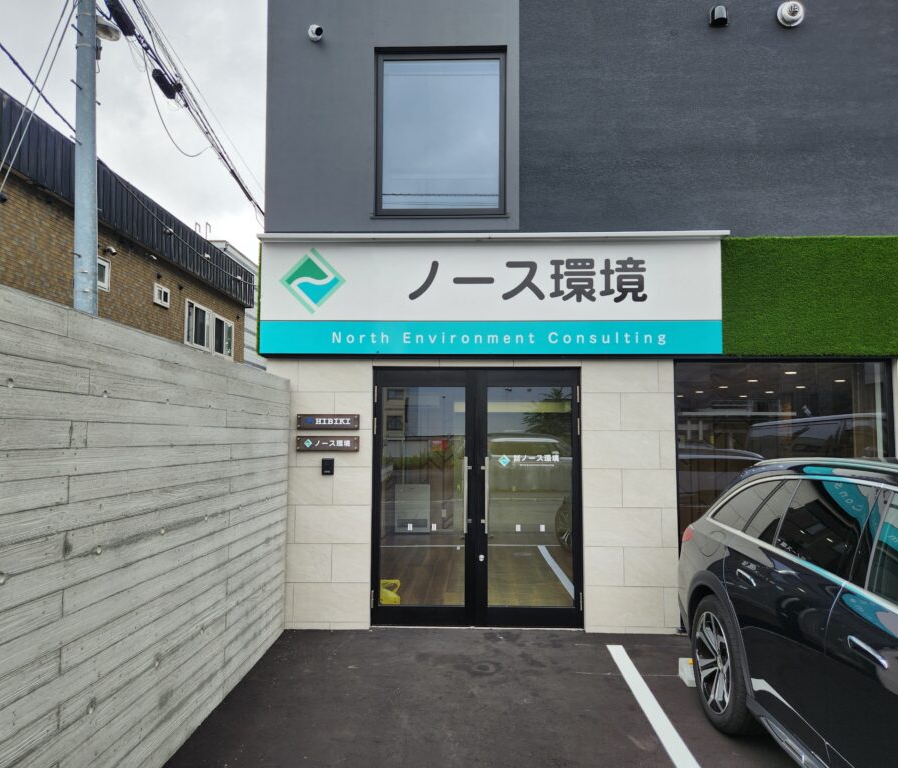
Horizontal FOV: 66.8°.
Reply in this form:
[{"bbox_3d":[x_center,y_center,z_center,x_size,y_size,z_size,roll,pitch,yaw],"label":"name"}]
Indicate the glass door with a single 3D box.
[{"bbox_3d":[0.210,0.884,5.434,1.674,2.033,0.100,0,-5,2],"label":"glass door"}]

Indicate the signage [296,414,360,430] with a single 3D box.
[{"bbox_3d":[-0.961,0.309,5.462,0.505,0.124,0.030,0,-5,2],"label":"signage"}]

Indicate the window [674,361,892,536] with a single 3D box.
[{"bbox_3d":[2.657,0.865,5.384,1.734,2.096,0.100,0,-5,2],"label":"window"}]

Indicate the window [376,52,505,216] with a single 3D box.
[{"bbox_3d":[-0.071,-2.041,5.589,1.069,1.391,0.100,0,-5,2],"label":"window"}]

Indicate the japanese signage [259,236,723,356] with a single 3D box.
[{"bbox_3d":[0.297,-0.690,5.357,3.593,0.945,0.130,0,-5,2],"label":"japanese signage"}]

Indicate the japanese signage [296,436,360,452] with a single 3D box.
[{"bbox_3d":[-0.963,0.482,5.447,0.506,0.123,0.030,0,-5,2],"label":"japanese signage"}]

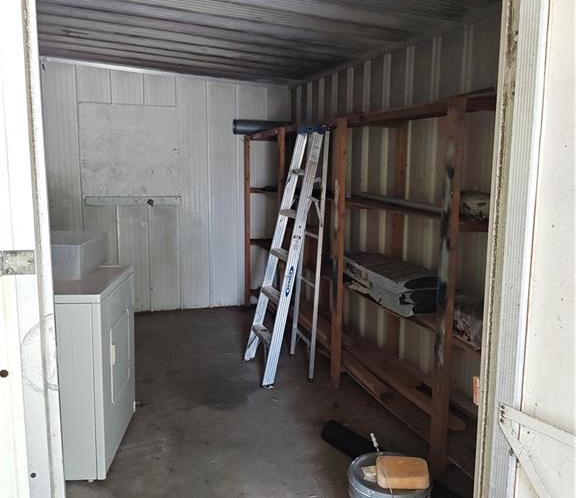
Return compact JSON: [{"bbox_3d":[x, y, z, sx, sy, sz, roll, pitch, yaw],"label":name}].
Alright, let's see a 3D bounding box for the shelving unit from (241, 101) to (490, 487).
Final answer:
[{"bbox_3d":[0.457,-0.008,4.206,0.570,1.860,4.390,-2,8,-18],"label":"shelving unit"}]

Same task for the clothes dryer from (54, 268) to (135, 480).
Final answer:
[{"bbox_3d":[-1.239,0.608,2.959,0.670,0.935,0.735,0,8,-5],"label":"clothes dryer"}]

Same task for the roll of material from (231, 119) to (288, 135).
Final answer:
[{"bbox_3d":[-0.257,-1.288,5.894,0.680,0.155,0.155,-3,8,-24],"label":"roll of material"}]

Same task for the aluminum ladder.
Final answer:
[{"bbox_3d":[-0.044,0.025,4.107,0.485,1.810,0.619,-2,8,-18],"label":"aluminum ladder"}]

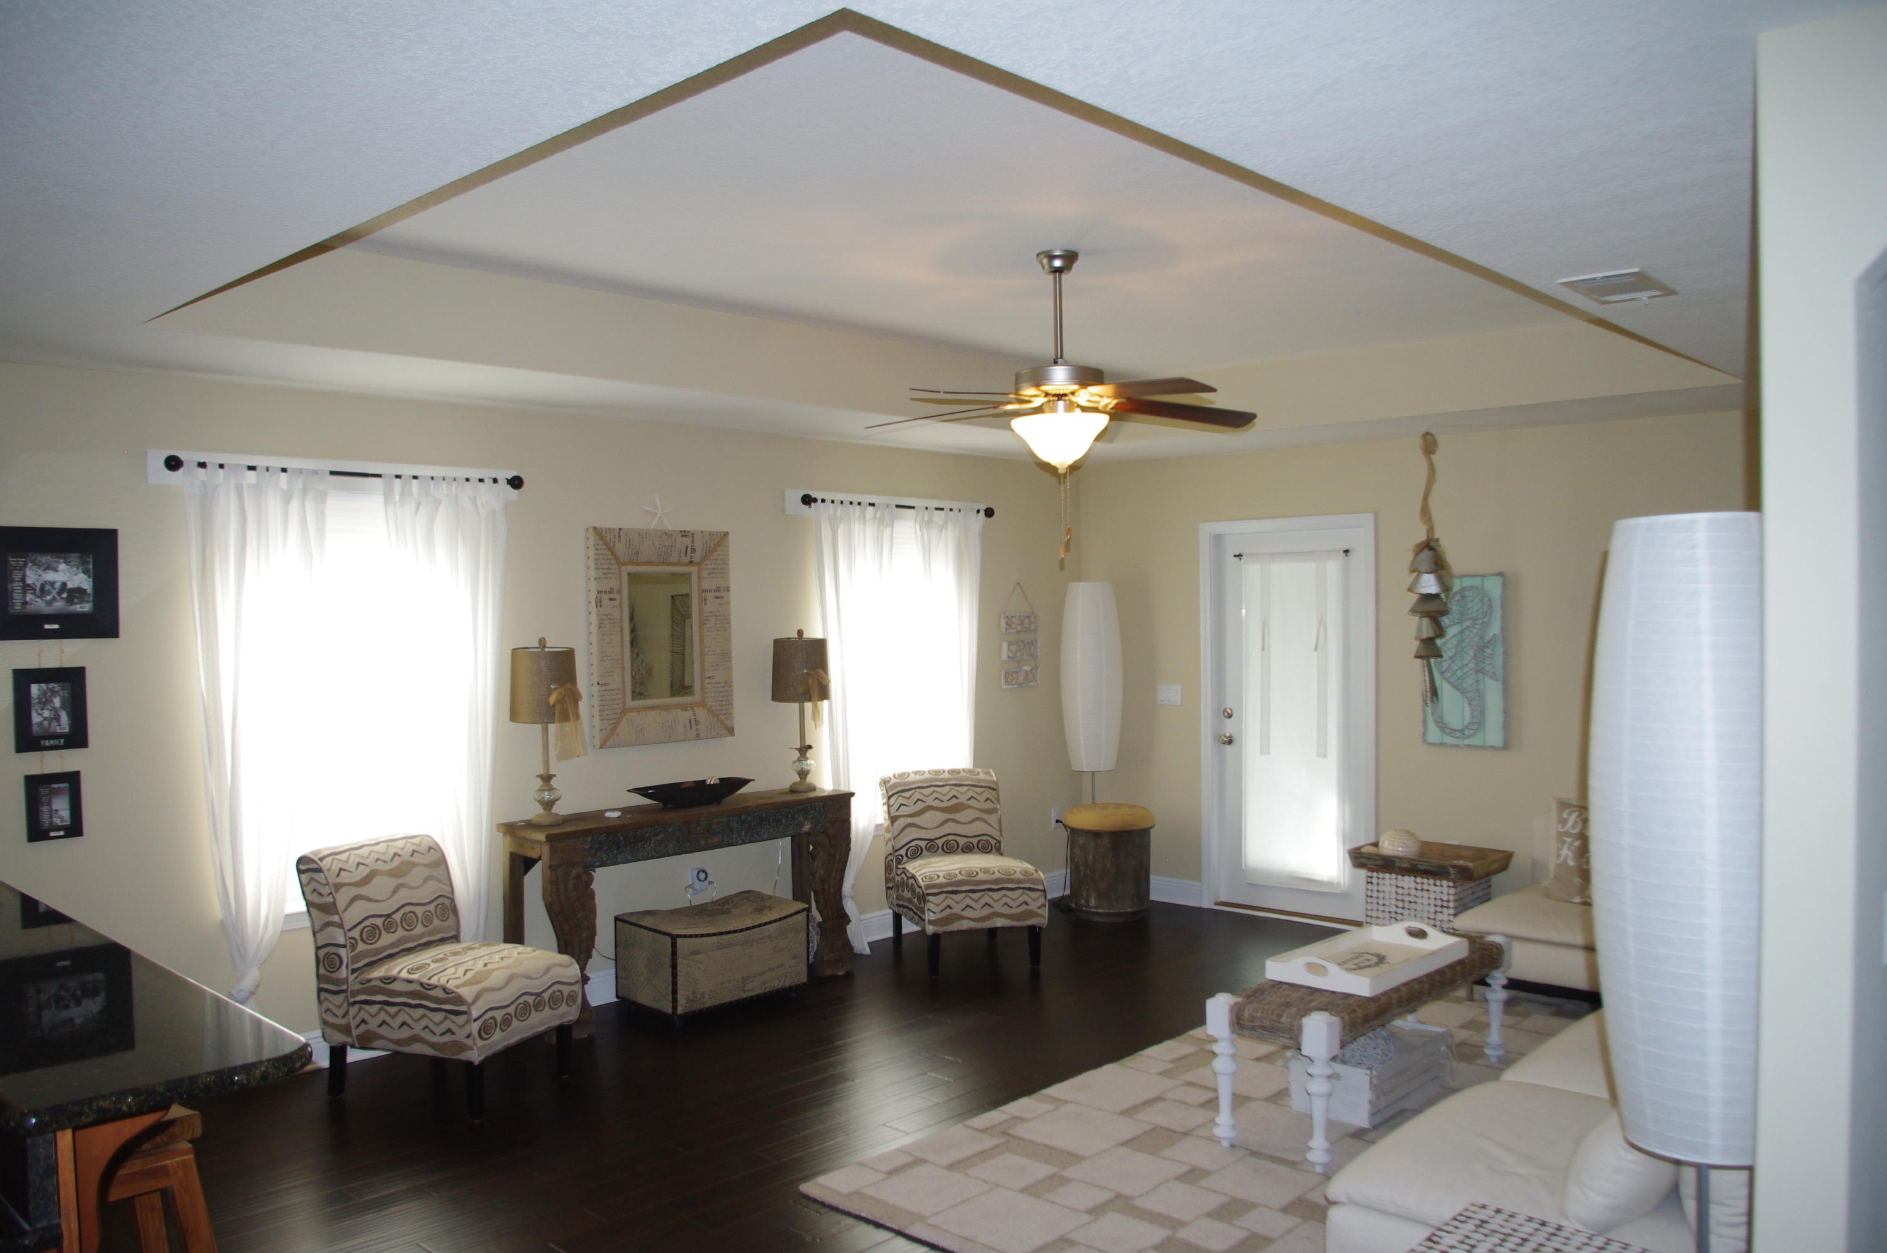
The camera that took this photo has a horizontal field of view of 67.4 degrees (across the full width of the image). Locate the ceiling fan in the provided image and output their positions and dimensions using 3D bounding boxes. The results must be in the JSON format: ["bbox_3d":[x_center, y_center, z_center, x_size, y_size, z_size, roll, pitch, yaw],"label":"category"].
[{"bbox_3d":[0.355,-0.826,4.388,1.302,0.686,1.302,0,2,43],"label":"ceiling fan"}]

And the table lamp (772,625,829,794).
[{"bbox_3d":[-0.641,0.382,6.437,0.270,0.735,0.270,0,1,0],"label":"table lamp"}]

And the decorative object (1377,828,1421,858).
[{"bbox_3d":[2.102,1.023,6.502,0.205,0.195,0.205,0,1,44],"label":"decorative object"}]

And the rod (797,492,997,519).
[{"bbox_3d":[-0.198,-0.597,7.016,0.089,0.065,1.362,0,2,43],"label":"rod"}]

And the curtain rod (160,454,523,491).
[{"bbox_3d":[-2.114,-0.550,5.108,0.105,0.068,1.311,0,1,44],"label":"curtain rod"}]

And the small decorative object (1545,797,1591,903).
[{"bbox_3d":[2.731,0.911,5.812,0.427,0.427,0.149,0,-10,43],"label":"small decorative object"}]

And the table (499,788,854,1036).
[{"bbox_3d":[-1.064,1.175,5.952,0.410,0.825,1.580,0,1,44],"label":"table"}]

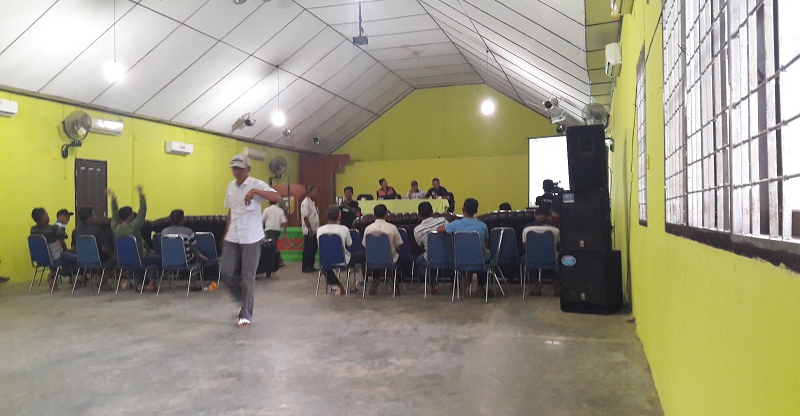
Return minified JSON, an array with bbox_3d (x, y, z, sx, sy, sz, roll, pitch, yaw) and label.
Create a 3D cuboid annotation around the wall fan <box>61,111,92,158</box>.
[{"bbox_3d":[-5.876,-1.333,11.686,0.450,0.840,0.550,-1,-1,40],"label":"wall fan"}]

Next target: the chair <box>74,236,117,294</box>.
[{"bbox_3d":[-4.446,0.799,9.529,0.430,0.850,0.520,-1,-1,14],"label":"chair"}]

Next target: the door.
[{"bbox_3d":[-5.913,0.174,12.439,0.080,2.184,0.827,-1,-1,17],"label":"door"}]

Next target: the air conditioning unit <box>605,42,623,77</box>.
[{"bbox_3d":[2.786,-1.928,8.483,0.190,0.275,0.810,-1,-1,17],"label":"air conditioning unit"}]

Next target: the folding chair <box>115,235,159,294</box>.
[{"bbox_3d":[-3.729,0.792,9.241,0.440,0.850,0.520,-1,-1,13],"label":"folding chair"}]

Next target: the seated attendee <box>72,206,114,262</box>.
[{"bbox_3d":[-4.479,0.618,9.663,0.500,1.230,0.740,-1,-1,18],"label":"seated attendee"}]

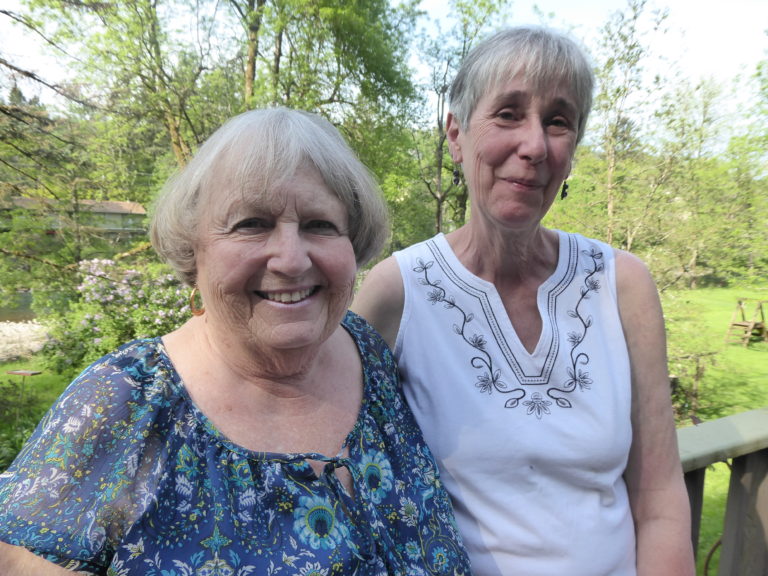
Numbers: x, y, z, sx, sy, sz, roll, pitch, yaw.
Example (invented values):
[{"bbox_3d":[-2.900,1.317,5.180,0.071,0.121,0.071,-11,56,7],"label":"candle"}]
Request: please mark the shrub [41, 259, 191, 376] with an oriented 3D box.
[{"bbox_3d":[-5.550,0.650,11.400,3.400,2.450,2.700,0,9,0],"label":"shrub"}]

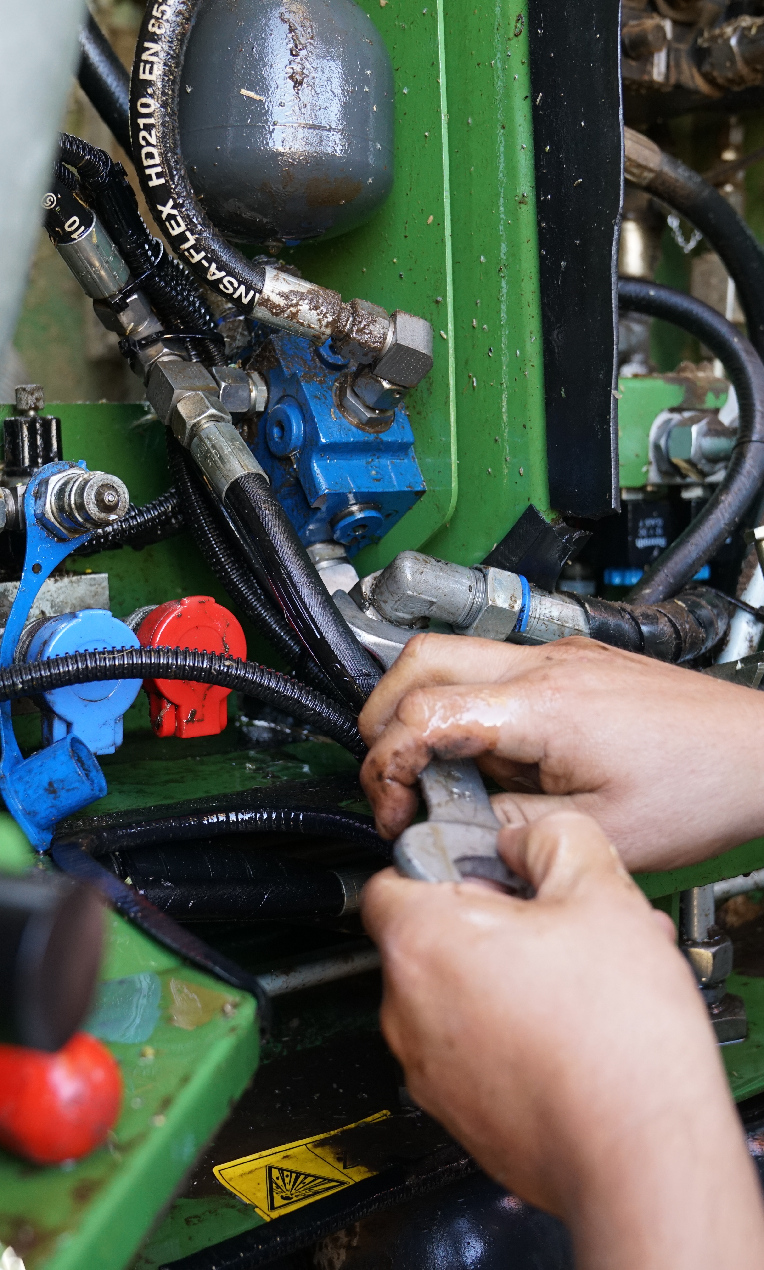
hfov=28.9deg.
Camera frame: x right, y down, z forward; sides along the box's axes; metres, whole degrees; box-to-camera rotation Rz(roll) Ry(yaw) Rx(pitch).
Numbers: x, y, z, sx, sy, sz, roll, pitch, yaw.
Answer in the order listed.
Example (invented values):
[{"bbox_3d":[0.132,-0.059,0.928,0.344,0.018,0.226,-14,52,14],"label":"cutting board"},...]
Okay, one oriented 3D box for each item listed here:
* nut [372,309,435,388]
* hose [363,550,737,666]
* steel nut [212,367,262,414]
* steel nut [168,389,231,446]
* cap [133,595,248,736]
[{"bbox_3d":[0.010,-0.129,0.670,0.023,0.032,0.024,-13,11,-43],"label":"nut"},{"bbox_3d":[0.075,-0.012,0.665,0.160,0.038,0.038,9,7,-5],"label":"hose"},{"bbox_3d":[-0.067,-0.112,0.680,0.021,0.021,0.018,-9,9,-44],"label":"steel nut"},{"bbox_3d":[-0.081,-0.096,0.652,0.024,0.020,0.025,-7,-32,-49],"label":"steel nut"},{"bbox_3d":[-0.082,0.014,0.634,0.043,0.058,0.024,-9,10,-44],"label":"cap"}]

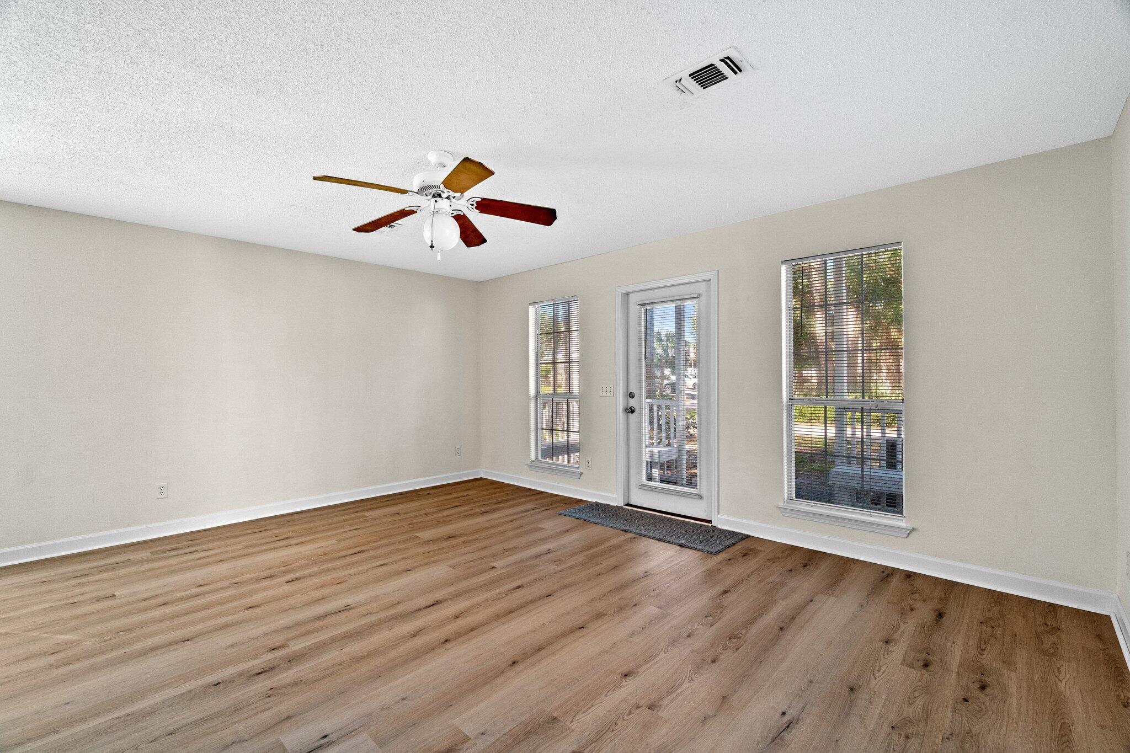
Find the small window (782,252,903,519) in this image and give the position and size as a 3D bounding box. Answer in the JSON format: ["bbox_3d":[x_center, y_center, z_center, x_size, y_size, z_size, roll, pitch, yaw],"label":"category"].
[{"bbox_3d":[1.925,0.025,3.284,0.727,1.771,0.051,-1,0,43],"label":"small window"}]

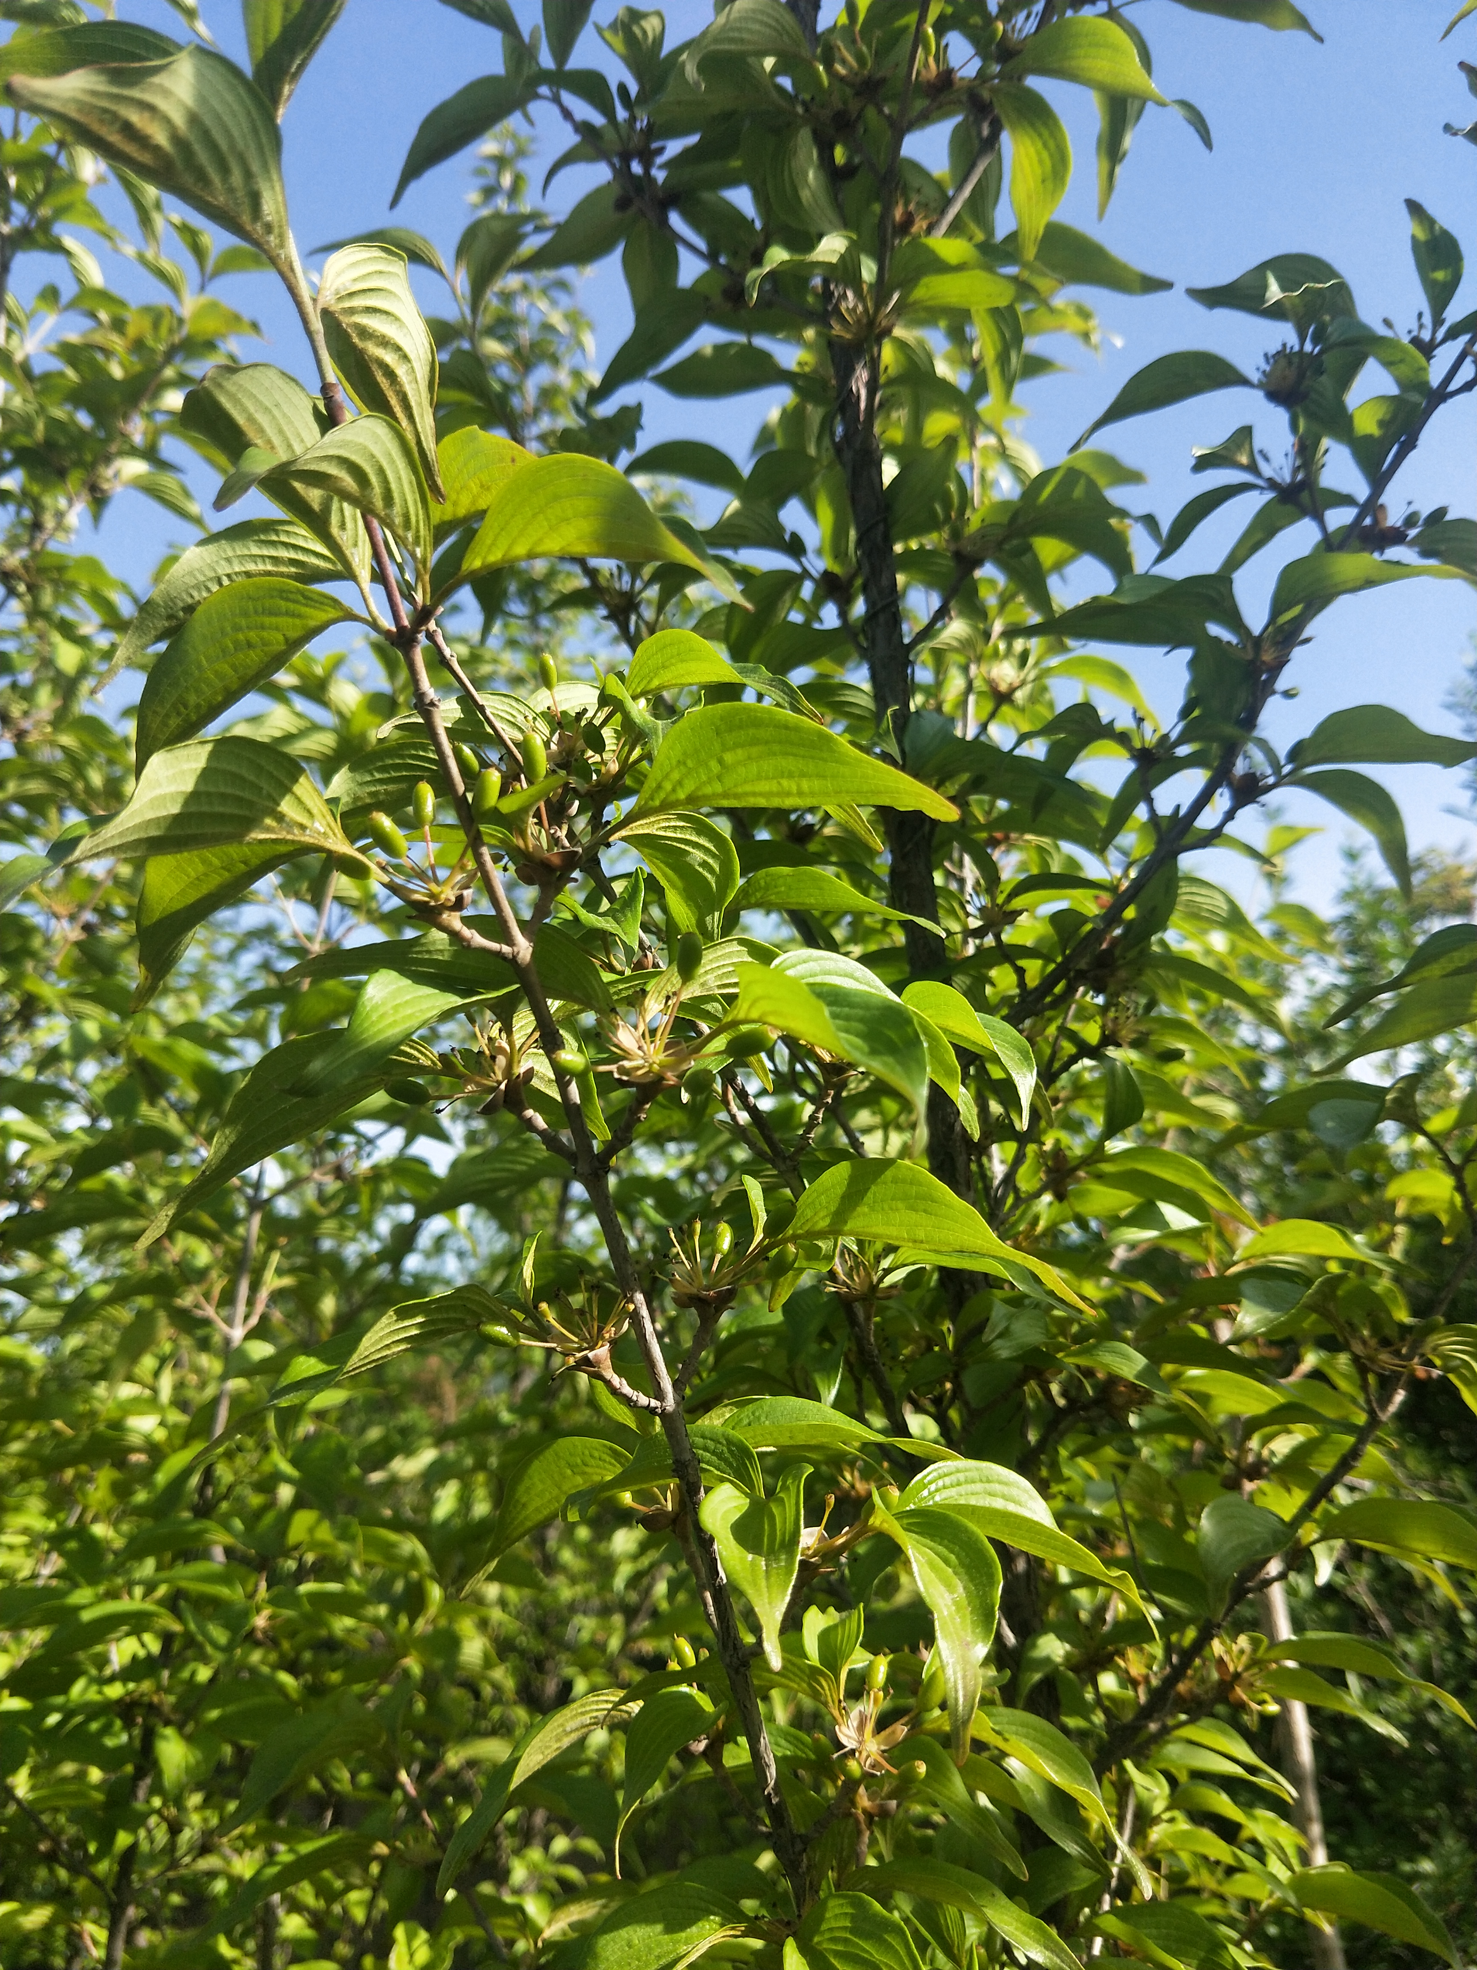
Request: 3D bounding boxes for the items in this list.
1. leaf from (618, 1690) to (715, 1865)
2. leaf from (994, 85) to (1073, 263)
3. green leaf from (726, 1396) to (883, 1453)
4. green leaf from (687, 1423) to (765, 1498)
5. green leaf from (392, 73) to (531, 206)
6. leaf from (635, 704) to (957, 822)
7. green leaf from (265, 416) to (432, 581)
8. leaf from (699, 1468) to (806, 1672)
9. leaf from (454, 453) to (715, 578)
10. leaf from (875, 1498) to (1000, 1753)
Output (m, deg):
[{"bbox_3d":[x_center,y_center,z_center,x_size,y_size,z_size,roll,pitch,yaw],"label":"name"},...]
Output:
[{"bbox_3d":[-0.026,0.271,0.490,0.030,0.065,0.016,22,-11,39],"label":"leaf"},{"bbox_3d":[0.125,-0.342,0.600,0.034,0.081,0.018,0,-9,-36],"label":"leaf"},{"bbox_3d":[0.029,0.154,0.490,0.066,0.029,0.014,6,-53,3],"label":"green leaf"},{"bbox_3d":[-0.006,0.153,0.460,0.033,0.022,0.024,25,-6,-6],"label":"green leaf"},{"bbox_3d":[-0.120,-0.367,0.620,0.074,0.022,0.030,-38,-18,0],"label":"green leaf"},{"bbox_3d":[0.016,-0.059,0.375,0.083,0.024,0.031,9,25,6],"label":"leaf"},{"bbox_3d":[-0.107,-0.134,0.390,0.036,0.032,0.052,9,-14,47],"label":"green leaf"},{"bbox_3d":[0.004,0.176,0.430,0.031,0.060,0.024,-5,-27,-3],"label":"leaf"},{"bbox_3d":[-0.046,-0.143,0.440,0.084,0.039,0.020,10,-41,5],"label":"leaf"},{"bbox_3d":[0.061,0.194,0.430,0.030,0.076,0.024,-7,-33,-48],"label":"leaf"}]

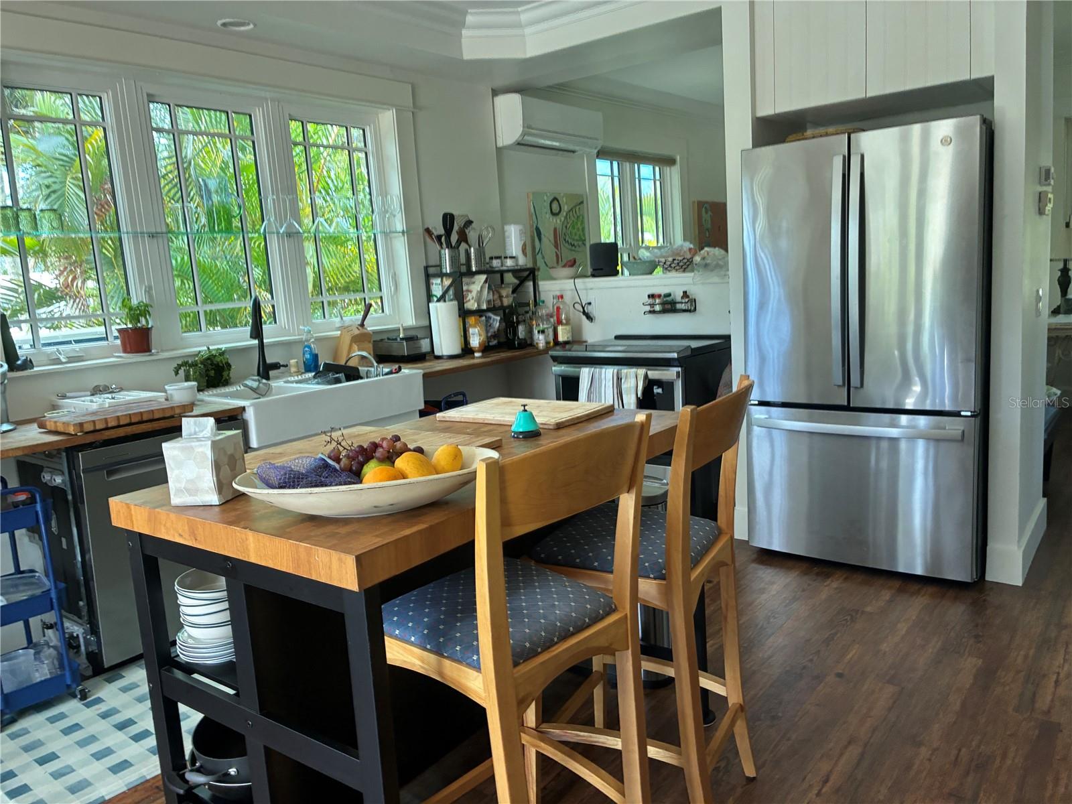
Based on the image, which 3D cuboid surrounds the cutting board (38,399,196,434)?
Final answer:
[{"bbox_3d":[-1.491,0.048,2.868,0.290,0.033,0.412,3,11,36],"label":"cutting board"}]

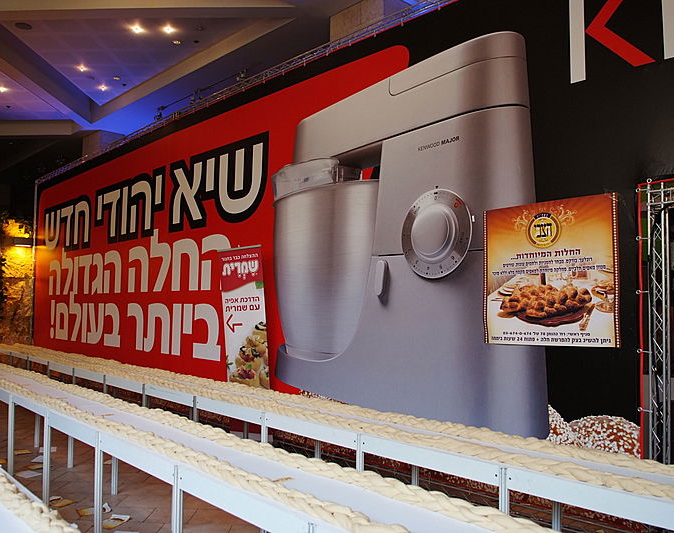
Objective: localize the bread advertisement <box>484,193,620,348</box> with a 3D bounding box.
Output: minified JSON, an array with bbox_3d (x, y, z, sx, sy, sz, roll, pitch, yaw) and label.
[{"bbox_3d":[1.470,0.050,4.063,0.020,1.008,0.987,5,-6,-43],"label":"bread advertisement"}]

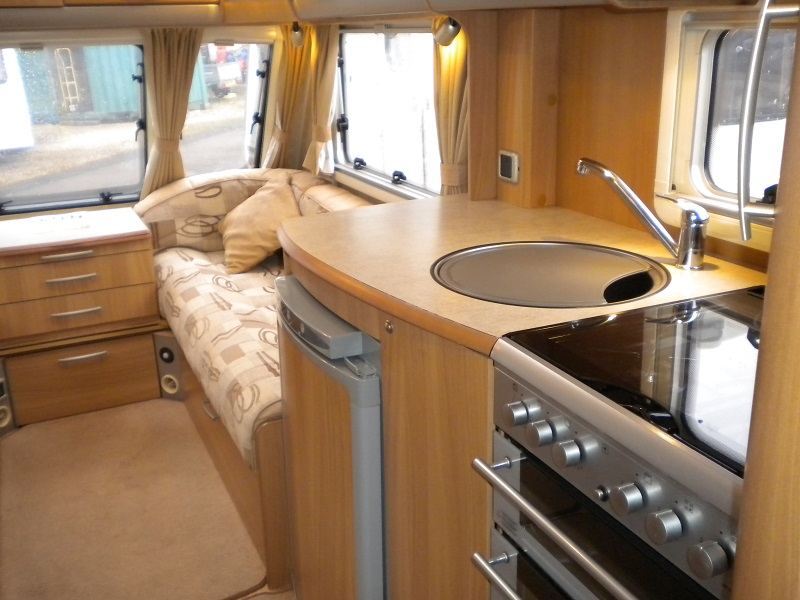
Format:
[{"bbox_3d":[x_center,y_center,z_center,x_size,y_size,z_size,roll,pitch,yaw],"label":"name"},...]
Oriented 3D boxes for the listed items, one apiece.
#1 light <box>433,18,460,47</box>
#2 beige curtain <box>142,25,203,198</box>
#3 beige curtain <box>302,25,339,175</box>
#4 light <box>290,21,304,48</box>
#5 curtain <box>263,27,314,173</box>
[{"bbox_3d":[0.120,-0.689,2.083,0.050,0.078,0.075,-3,18,-6],"label":"light"},{"bbox_3d":[-0.902,-0.720,3.174,0.210,0.740,0.120,-9,44,-23],"label":"beige curtain"},{"bbox_3d":[-0.324,-0.788,3.235,0.110,0.590,0.230,-9,19,-23],"label":"beige curtain"},{"bbox_3d":[-0.380,-0.989,3.012,0.050,0.100,0.060,1,18,5],"label":"light"},{"bbox_3d":[-0.453,-0.800,3.329,0.180,0.680,0.120,-9,44,-23],"label":"curtain"}]

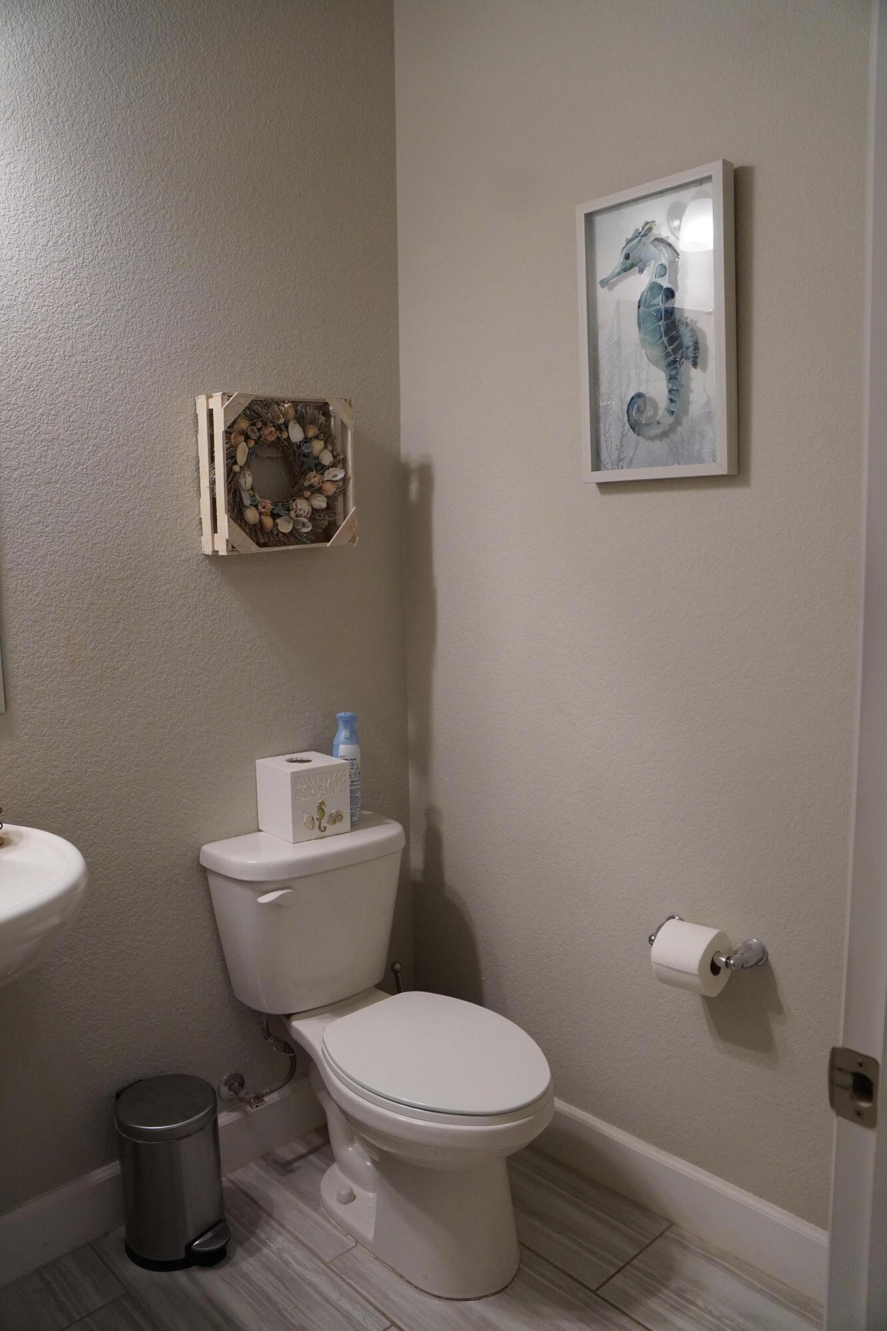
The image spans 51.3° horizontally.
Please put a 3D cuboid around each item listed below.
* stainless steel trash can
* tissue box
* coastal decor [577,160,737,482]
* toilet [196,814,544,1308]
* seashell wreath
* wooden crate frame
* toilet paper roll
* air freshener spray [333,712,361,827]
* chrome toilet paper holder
[{"bbox_3d":[-0.518,0.973,1.776,0.255,0.292,0.192,4,8,36],"label":"stainless steel trash can"},{"bbox_3d":[-0.294,0.276,1.950,0.142,0.150,0.140,-7,9,-40],"label":"tissue box"},{"bbox_3d":[0.383,-0.589,1.641,0.037,0.514,0.301,-10,11,-44],"label":"coastal decor"},{"bbox_3d":[-0.103,0.743,1.793,0.420,0.761,0.716,-7,9,-44],"label":"toilet"},{"bbox_3d":[-0.331,-0.396,1.911,0.292,0.292,0.065,-7,9,-44],"label":"seashell wreath"},{"bbox_3d":[-0.339,-0.394,1.914,0.318,0.308,0.095,-7,9,-44],"label":"wooden crate frame"},{"bbox_3d":[0.447,0.524,1.658,0.120,0.120,0.096,-7,9,-44],"label":"toilet paper roll"},{"bbox_3d":[-0.210,0.225,1.994,0.058,0.239,0.058,-2,7,-6],"label":"air freshener spray"},{"bbox_3d":[0.468,0.510,1.681,0.086,0.050,0.224,-7,9,-44],"label":"chrome toilet paper holder"}]

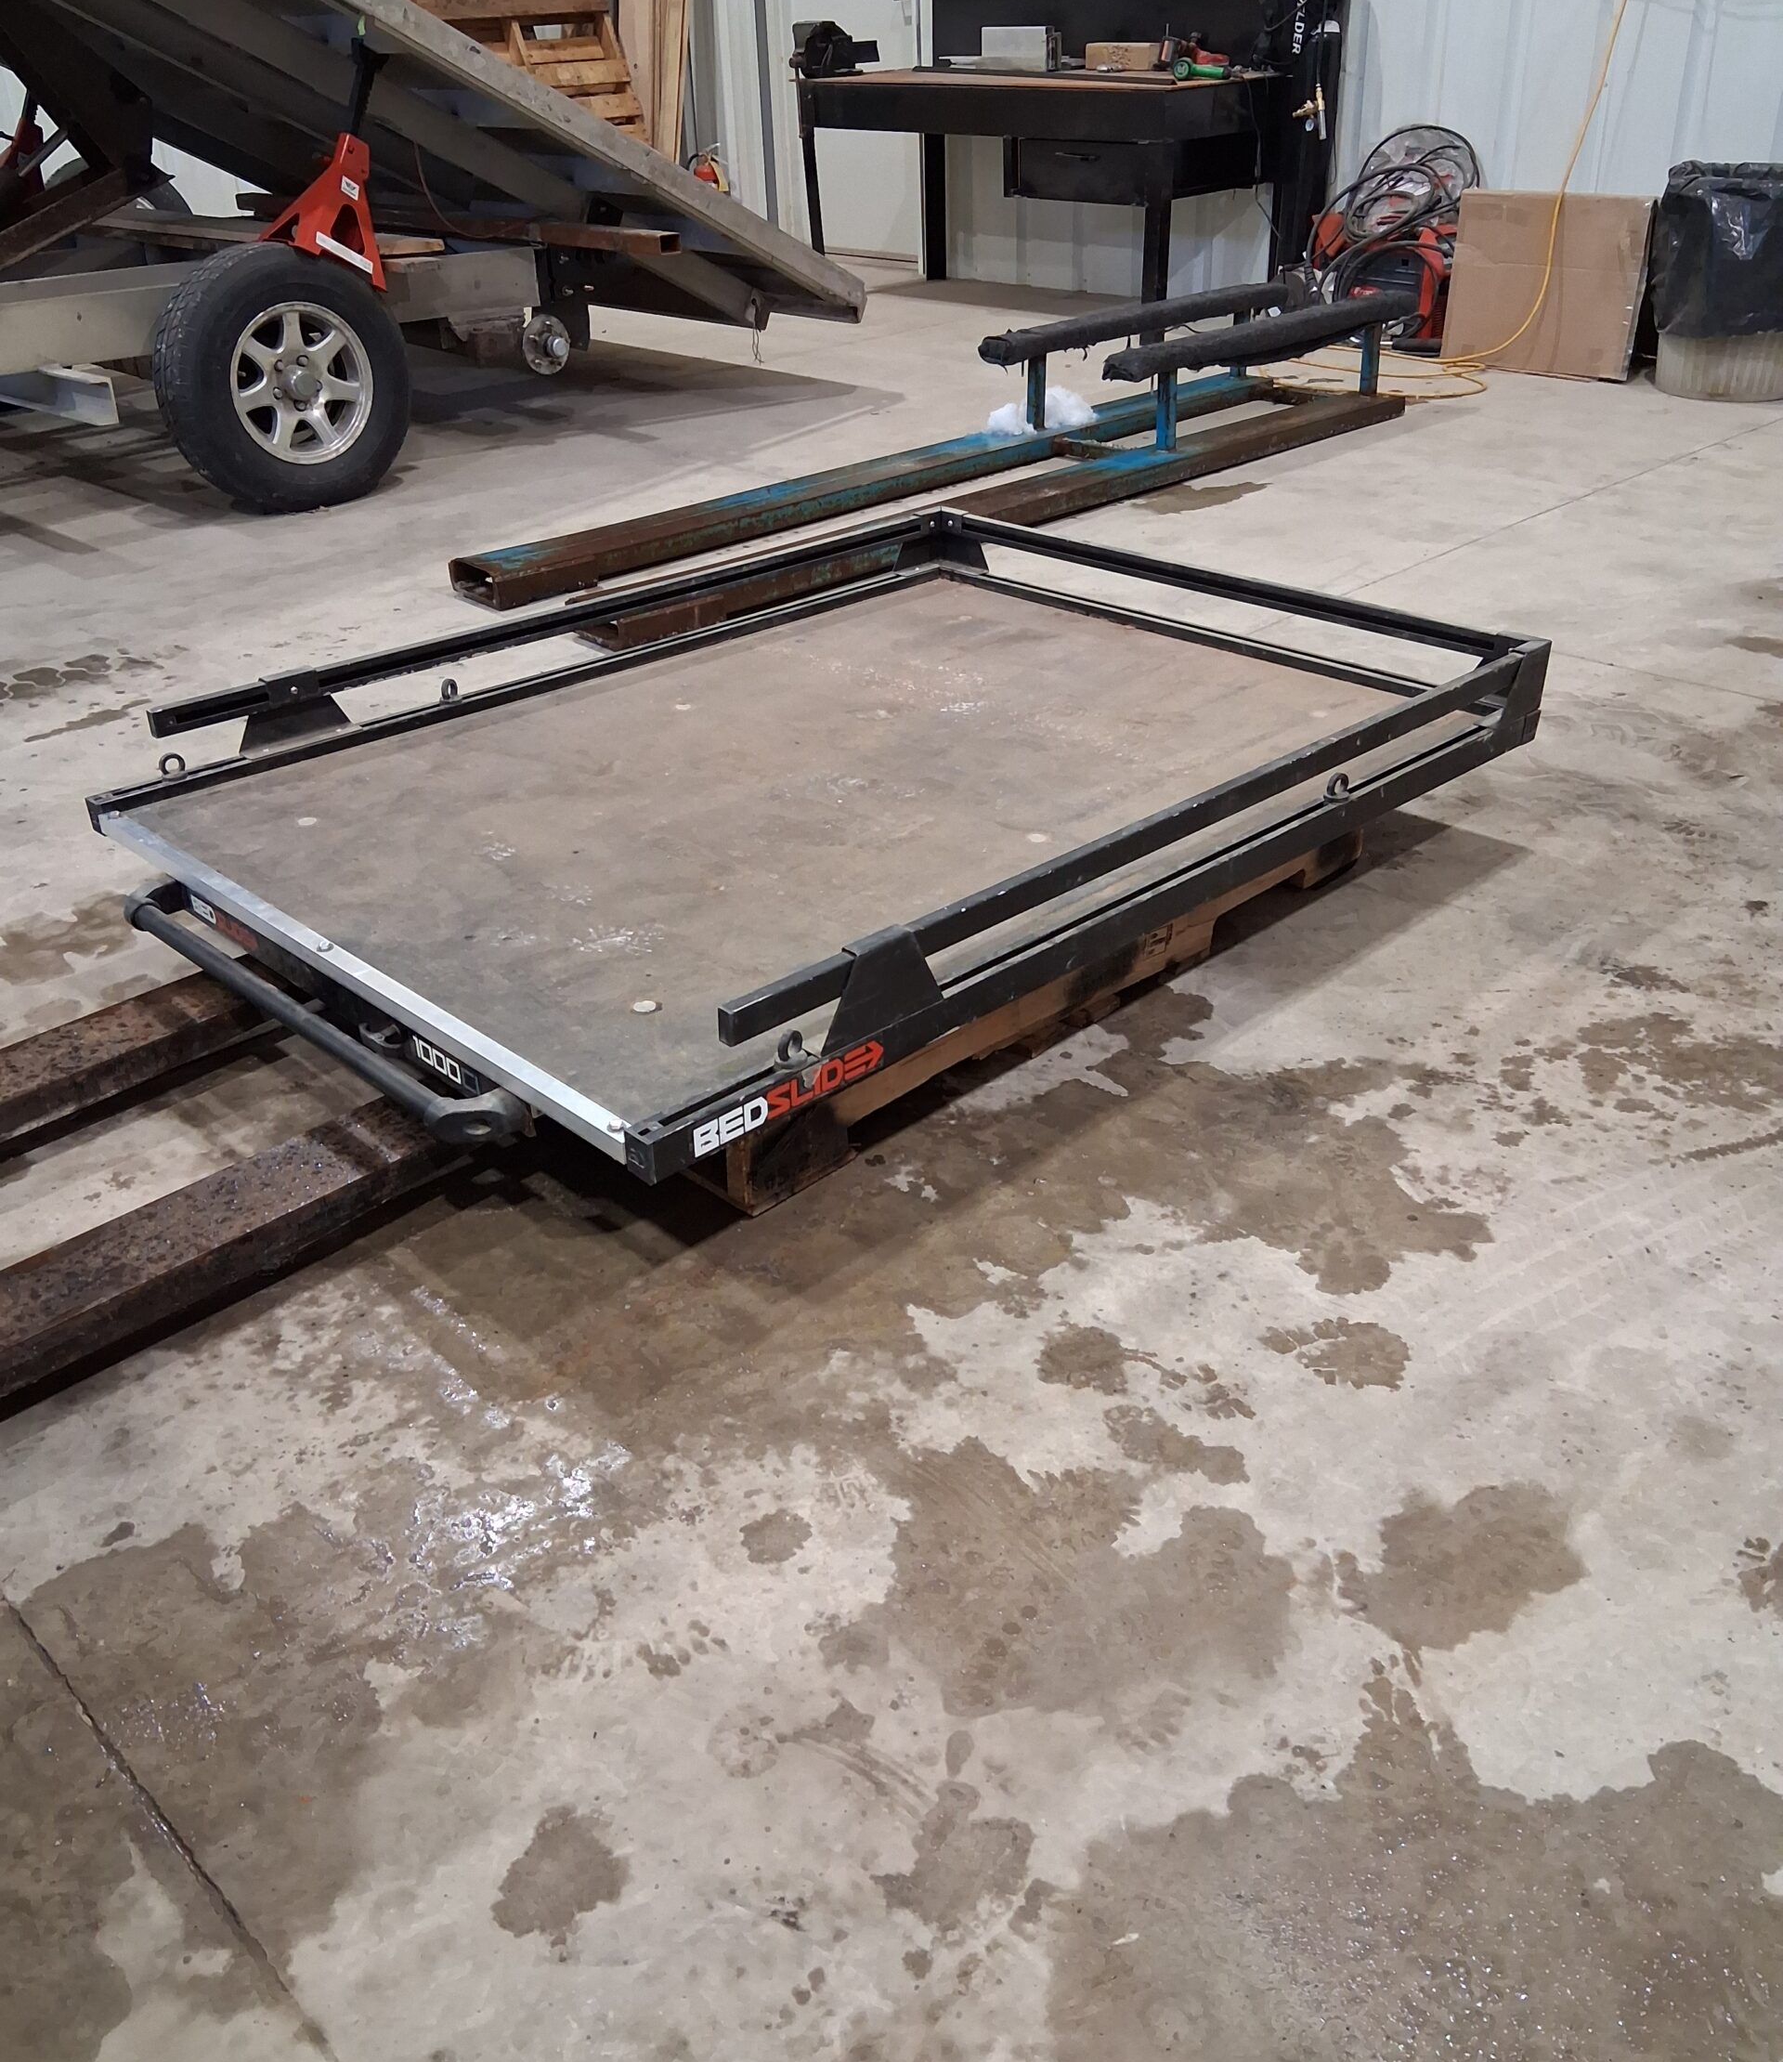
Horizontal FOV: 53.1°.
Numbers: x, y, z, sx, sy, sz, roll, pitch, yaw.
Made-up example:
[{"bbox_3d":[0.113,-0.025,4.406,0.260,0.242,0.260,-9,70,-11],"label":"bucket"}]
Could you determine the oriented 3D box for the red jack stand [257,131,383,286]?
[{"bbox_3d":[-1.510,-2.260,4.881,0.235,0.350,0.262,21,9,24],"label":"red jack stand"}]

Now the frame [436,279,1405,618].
[{"bbox_3d":[0.344,-1.678,4.928,0.675,0.352,3.337,24,38,37],"label":"frame"}]

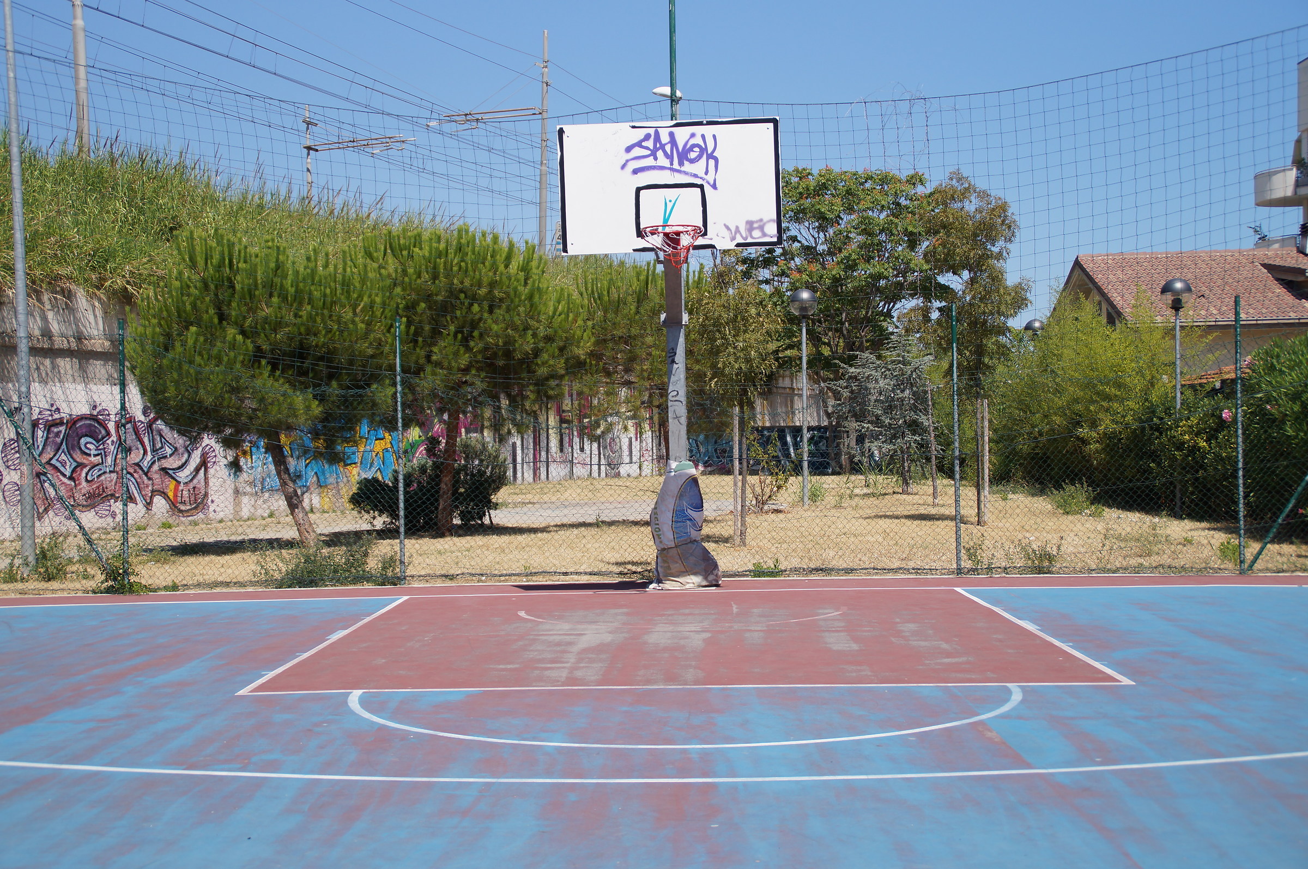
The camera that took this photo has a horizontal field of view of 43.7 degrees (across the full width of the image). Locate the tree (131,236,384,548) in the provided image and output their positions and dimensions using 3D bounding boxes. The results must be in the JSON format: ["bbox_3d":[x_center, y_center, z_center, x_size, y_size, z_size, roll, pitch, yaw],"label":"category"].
[{"bbox_3d":[-5.042,-0.535,20.900,3.350,4.044,3.300,-1,0,1],"label":"tree"}]

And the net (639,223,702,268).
[{"bbox_3d":[0.145,-1.459,12.850,0.490,0.321,0.500,-1,0,1],"label":"net"}]

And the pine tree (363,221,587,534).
[{"bbox_3d":[-2.614,-0.776,23.800,3.200,4.461,3.100,-1,0,1],"label":"pine tree"}]

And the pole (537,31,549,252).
[{"bbox_3d":[-3.345,-8.518,49.500,0.220,7.463,0.220,1,0,1],"label":"pole"}]

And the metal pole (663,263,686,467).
[{"bbox_3d":[0.200,-0.179,14.900,0.165,2.952,0.165,-1,0,1],"label":"metal pole"}]

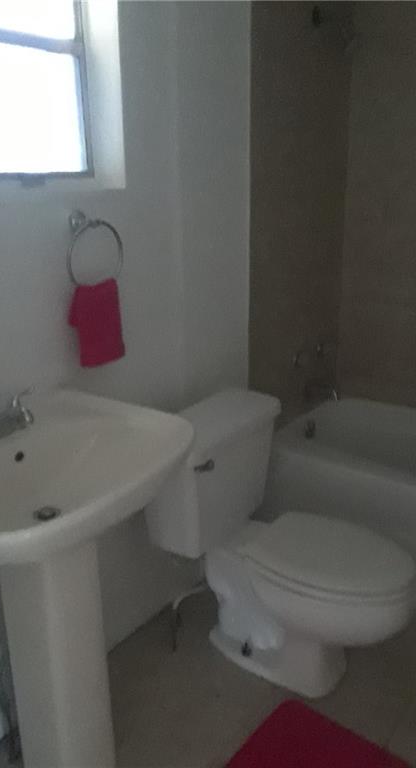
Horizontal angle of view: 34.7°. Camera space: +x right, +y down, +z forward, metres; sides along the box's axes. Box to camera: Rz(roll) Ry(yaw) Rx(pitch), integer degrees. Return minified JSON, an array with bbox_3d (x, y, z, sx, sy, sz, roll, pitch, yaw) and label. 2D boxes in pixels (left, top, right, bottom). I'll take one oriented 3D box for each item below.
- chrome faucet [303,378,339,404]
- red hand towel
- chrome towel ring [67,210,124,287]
[{"bbox_3d":[0.441,0.027,2.659,0.140,0.070,0.060,12,21,35],"label":"chrome faucet"},{"bbox_3d":[-0.272,-0.153,1.636,0.050,0.205,0.165,12,21,35],"label":"red hand towel"},{"bbox_3d":[-0.288,-0.318,1.595,0.076,0.180,0.170,12,21,35],"label":"chrome towel ring"}]

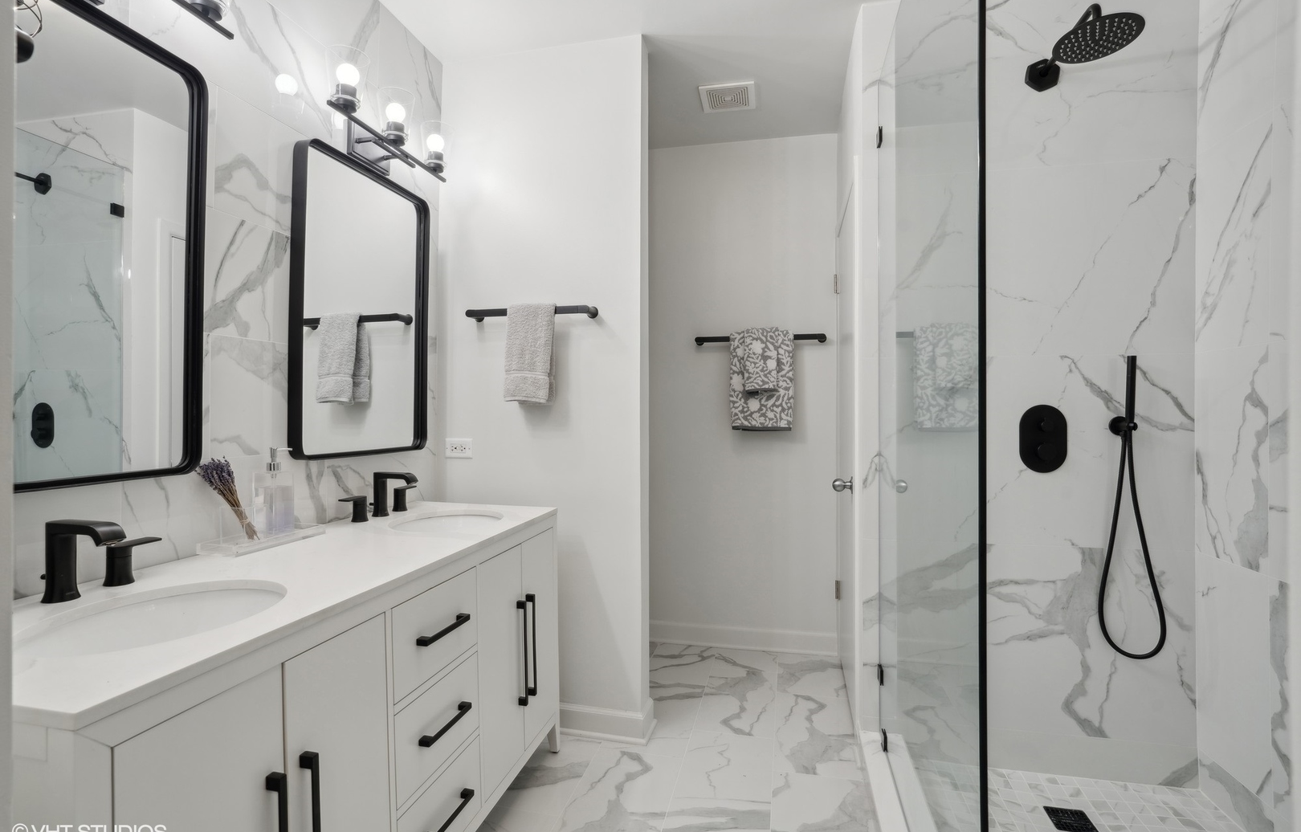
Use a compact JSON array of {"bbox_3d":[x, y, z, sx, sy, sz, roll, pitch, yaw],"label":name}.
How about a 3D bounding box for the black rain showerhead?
[{"bbox_3d":[1.237,-1.076,1.688,0.203,0.136,0.419,0,0,13],"label":"black rain showerhead"}]

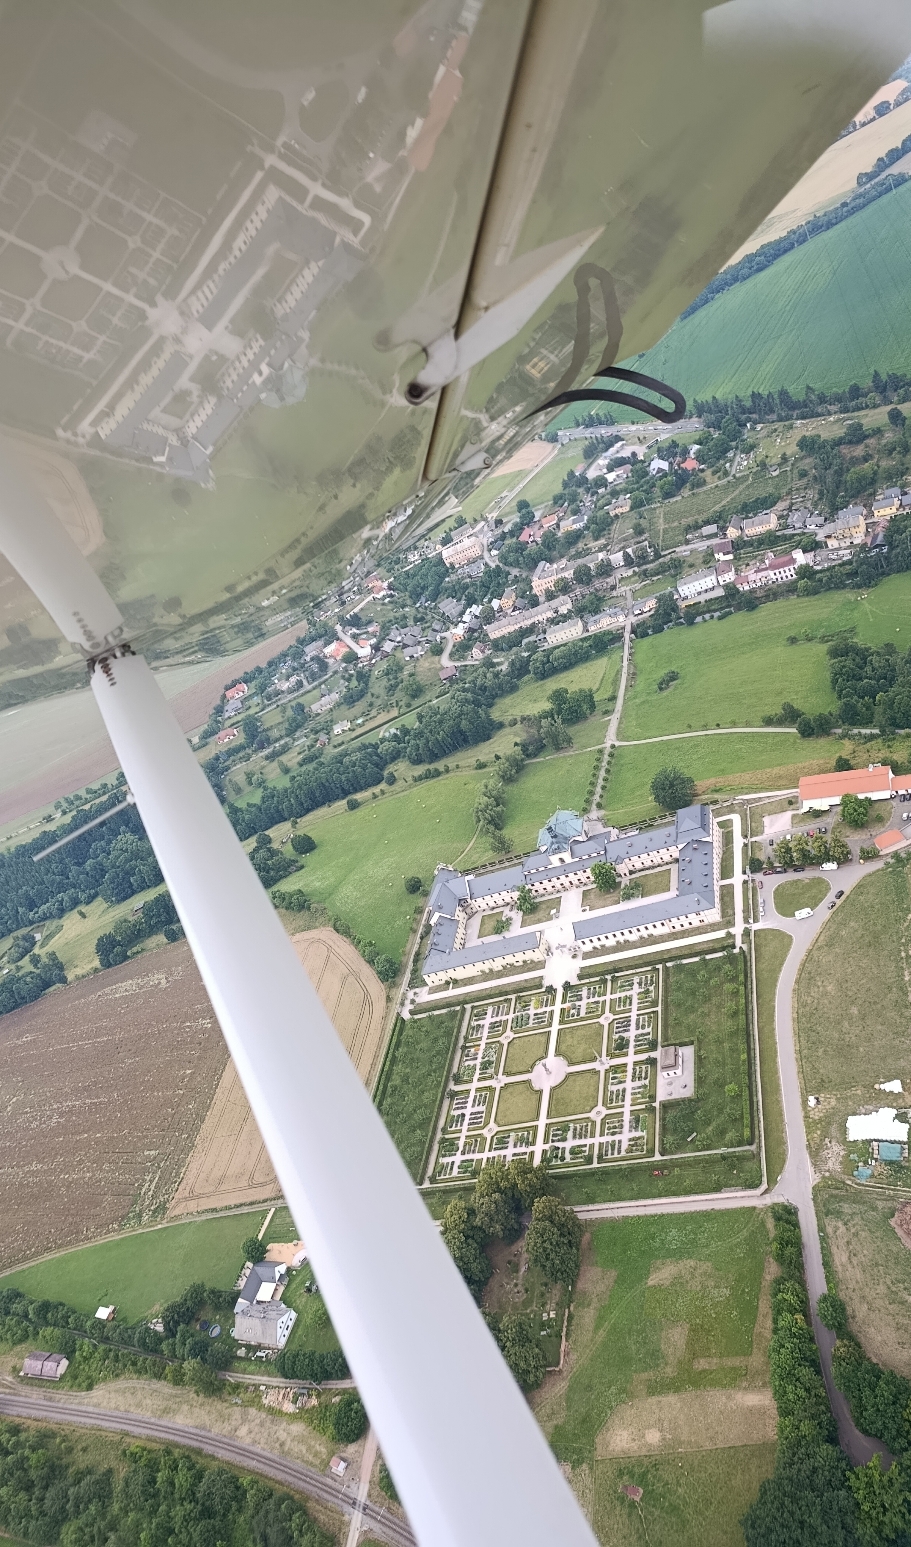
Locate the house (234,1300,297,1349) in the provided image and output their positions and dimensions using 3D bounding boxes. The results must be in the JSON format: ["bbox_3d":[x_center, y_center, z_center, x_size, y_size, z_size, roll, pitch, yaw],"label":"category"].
[{"bbox_3d":[-69.431,199.724,374.350,20.520,8.280,13.230,-15,32,32],"label":"house"}]

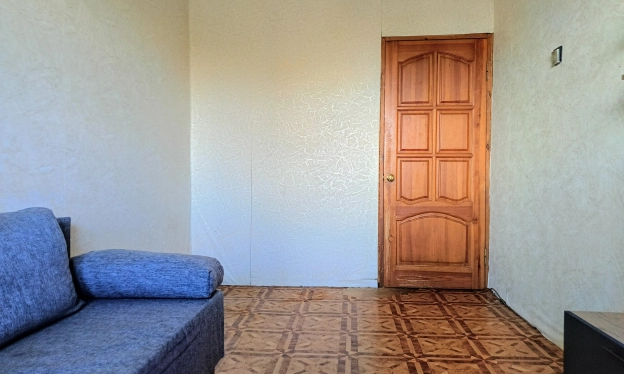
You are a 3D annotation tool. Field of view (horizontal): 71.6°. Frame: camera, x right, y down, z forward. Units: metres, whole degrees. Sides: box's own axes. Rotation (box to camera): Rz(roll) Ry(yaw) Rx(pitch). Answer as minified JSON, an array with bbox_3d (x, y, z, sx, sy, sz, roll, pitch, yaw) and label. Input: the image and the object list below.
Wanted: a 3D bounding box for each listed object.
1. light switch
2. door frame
[{"bbox_3d":[1.330,-0.713,2.353,0.026,0.085,0.083,0,1,5],"label":"light switch"},{"bbox_3d":[0.992,-0.195,3.505,0.880,2.040,0.100,0,1,5],"label":"door frame"}]

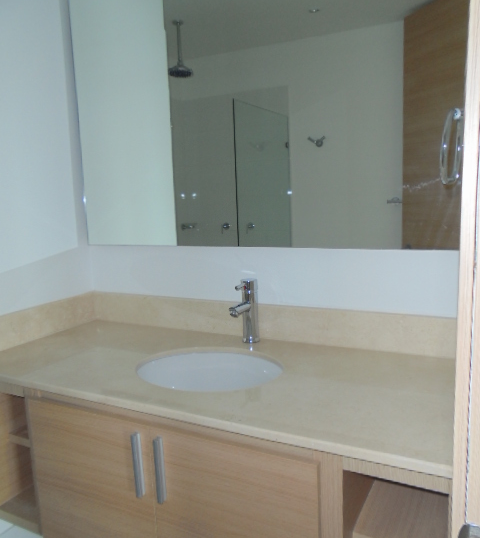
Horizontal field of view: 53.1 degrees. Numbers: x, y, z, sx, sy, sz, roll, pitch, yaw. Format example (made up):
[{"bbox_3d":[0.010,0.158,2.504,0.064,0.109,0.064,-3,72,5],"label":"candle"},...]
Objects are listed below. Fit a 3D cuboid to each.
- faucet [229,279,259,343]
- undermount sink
[{"bbox_3d":[0.011,0.129,1.371,0.053,0.184,0.142,2,9,26],"label":"faucet"},{"bbox_3d":[-0.073,0.329,1.226,0.405,0.160,0.335,2,9,26],"label":"undermount sink"}]

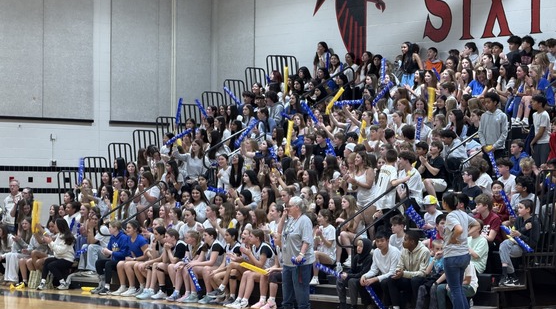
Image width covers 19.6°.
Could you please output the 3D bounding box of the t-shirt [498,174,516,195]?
[{"bbox_3d":[3.386,0.502,23.700,0.270,0.480,0.400,2,-2,-40],"label":"t-shirt"}]

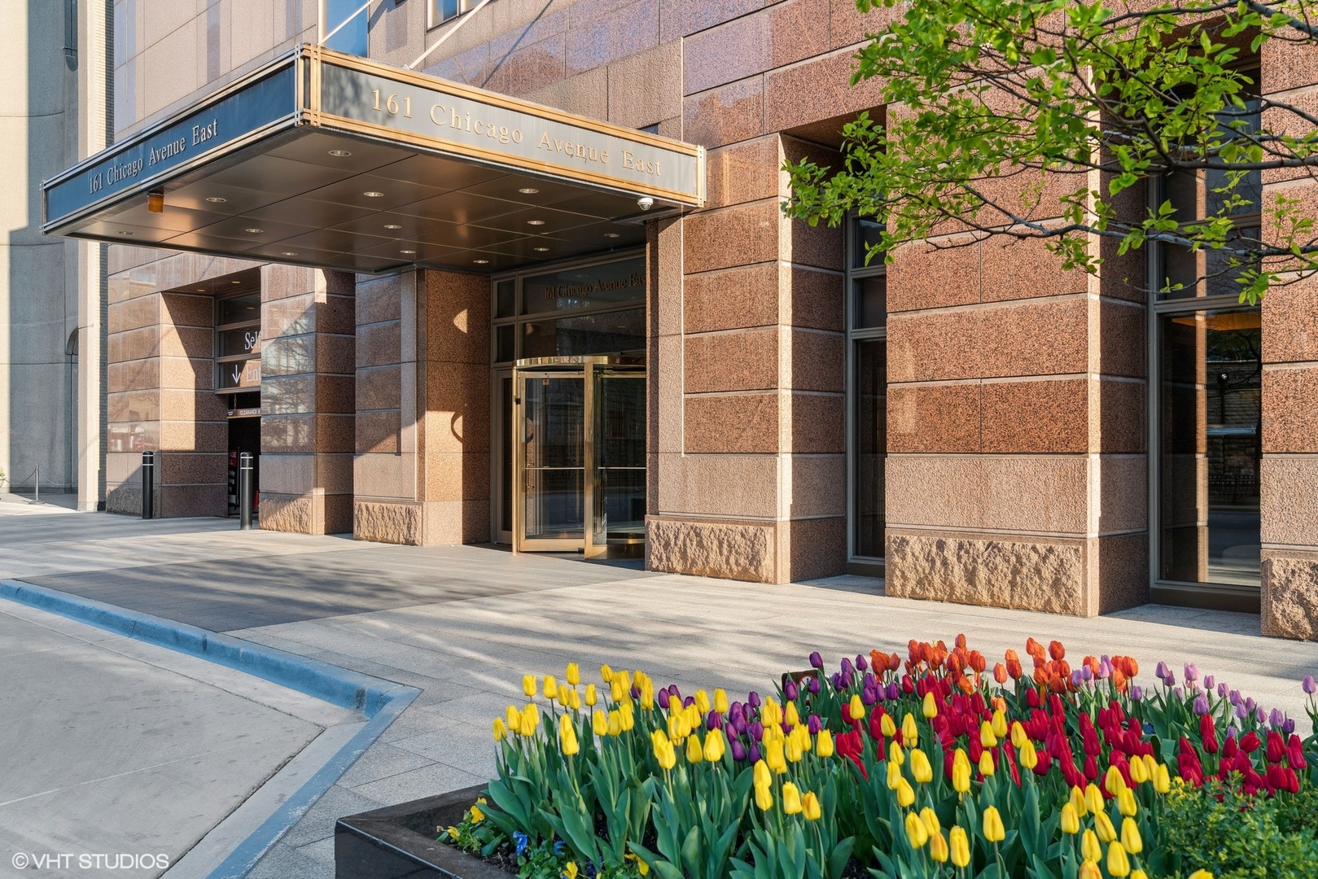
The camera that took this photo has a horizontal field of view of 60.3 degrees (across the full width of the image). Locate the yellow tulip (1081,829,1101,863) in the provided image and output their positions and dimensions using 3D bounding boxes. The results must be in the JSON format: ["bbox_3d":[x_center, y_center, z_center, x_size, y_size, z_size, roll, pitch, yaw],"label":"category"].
[{"bbox_3d":[0.677,0.638,1.780,0.029,0.053,0.029,-7,-1,0],"label":"yellow tulip"}]

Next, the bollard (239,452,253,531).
[{"bbox_3d":[-6.529,0.815,18.000,0.195,1.240,0.195,1,-1,-44],"label":"bollard"}]

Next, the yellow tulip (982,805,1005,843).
[{"bbox_3d":[0.589,0.678,2.000,0.039,0.064,0.039,-8,-1,0],"label":"yellow tulip"}]

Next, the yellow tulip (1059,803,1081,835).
[{"bbox_3d":[0.750,0.692,2.070,0.038,0.060,0.038,-5,-1,0],"label":"yellow tulip"}]

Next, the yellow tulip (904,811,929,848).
[{"bbox_3d":[0.455,0.688,2.000,0.039,0.062,0.039,-9,-1,0],"label":"yellow tulip"}]

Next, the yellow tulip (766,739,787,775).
[{"bbox_3d":[0.230,0.623,2.240,0.035,0.058,0.035,0,-1,0],"label":"yellow tulip"}]

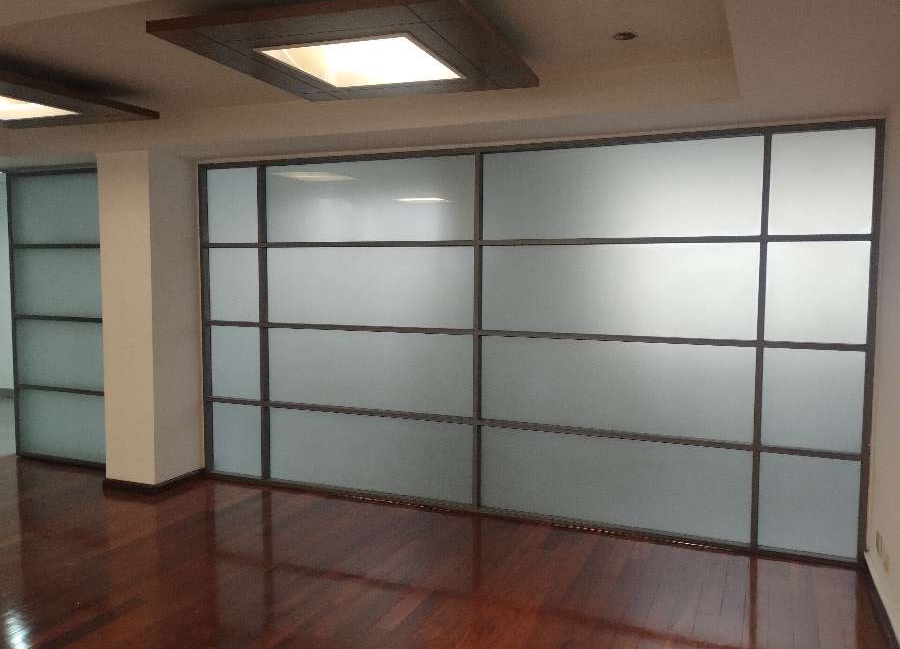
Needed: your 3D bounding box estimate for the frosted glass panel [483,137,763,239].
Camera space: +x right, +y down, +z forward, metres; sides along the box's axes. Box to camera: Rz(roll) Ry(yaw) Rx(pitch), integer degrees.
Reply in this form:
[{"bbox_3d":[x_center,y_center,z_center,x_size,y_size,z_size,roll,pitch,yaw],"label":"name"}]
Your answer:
[{"bbox_3d":[0.953,-0.777,4.264,1.613,0.537,0.038,2,5,23],"label":"frosted glass panel"}]

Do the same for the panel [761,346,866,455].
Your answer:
[{"bbox_3d":[1.964,0.405,3.952,0.493,0.538,0.040,2,5,23],"label":"panel"}]

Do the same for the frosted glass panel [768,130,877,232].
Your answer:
[{"bbox_3d":[1.901,-0.722,3.735,0.486,0.533,0.040,2,5,23],"label":"frosted glass panel"}]

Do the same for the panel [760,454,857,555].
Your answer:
[{"bbox_3d":[1.951,0.980,3.971,0.492,0.532,0.038,2,5,23],"label":"panel"}]

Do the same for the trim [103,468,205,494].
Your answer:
[{"bbox_3d":[-2.202,1.151,5.464,0.463,0.071,0.529,2,5,23],"label":"trim"}]

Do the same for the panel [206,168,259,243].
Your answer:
[{"bbox_3d":[-1.584,-0.861,5.322,0.446,0.537,0.038,2,5,23],"label":"panel"}]

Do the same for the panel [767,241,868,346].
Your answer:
[{"bbox_3d":[1.899,-0.165,3.776,0.486,0.532,0.040,2,5,23],"label":"panel"}]

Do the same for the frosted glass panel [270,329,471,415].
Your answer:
[{"bbox_3d":[-0.567,0.308,4.859,1.563,0.534,0.040,2,5,23],"label":"frosted glass panel"}]

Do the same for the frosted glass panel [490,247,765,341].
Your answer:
[{"bbox_3d":[0.958,-0.205,4.332,1.622,0.539,0.040,2,5,23],"label":"frosted glass panel"}]

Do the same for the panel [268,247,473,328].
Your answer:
[{"bbox_3d":[-0.565,-0.250,4.818,1.563,0.532,0.040,2,5,23],"label":"panel"}]

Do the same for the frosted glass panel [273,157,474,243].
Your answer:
[{"bbox_3d":[-0.576,-0.832,4.934,1.595,0.541,0.040,2,5,23],"label":"frosted glass panel"}]

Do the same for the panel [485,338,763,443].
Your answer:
[{"bbox_3d":[0.921,0.360,4.230,1.584,0.534,0.040,2,5,23],"label":"panel"}]

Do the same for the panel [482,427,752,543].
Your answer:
[{"bbox_3d":[0.919,0.920,4.271,1.584,0.527,0.040,2,5,23],"label":"panel"}]

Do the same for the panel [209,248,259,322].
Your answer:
[{"bbox_3d":[-1.592,-0.291,5.402,0.449,0.539,0.040,2,5,23],"label":"panel"}]

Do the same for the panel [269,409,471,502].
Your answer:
[{"bbox_3d":[-0.569,0.869,4.900,1.563,0.527,0.040,2,5,23],"label":"panel"}]

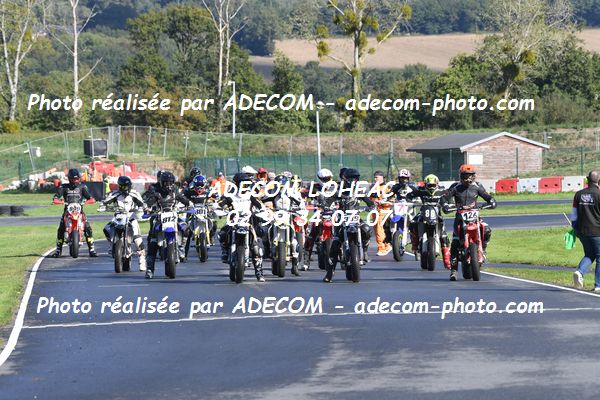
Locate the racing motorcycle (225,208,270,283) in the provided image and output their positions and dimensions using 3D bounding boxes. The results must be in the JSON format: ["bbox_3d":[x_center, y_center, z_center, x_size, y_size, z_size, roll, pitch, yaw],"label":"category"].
[{"bbox_3d":[-0.908,0.692,67.850,0.850,1.180,2.080,2,0,-3],"label":"racing motorcycle"}]

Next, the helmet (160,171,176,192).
[{"bbox_3d":[-2.094,-0.299,69.000,0.250,0.290,0.320,0,10,-8],"label":"helmet"}]

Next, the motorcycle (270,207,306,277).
[{"bbox_3d":[-0.296,0.656,69.300,0.780,1.130,2.050,0,0,-4],"label":"motorcycle"}]

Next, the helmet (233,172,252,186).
[{"bbox_3d":[-0.872,-0.281,65.700,0.260,0.280,0.340,0,1,-22],"label":"helmet"}]

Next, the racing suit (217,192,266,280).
[{"bbox_3d":[-0.913,0.565,67.600,0.800,1.400,0.750,0,0,-2],"label":"racing suit"}]

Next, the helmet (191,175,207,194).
[{"bbox_3d":[-1.939,-0.284,83.600,0.250,0.290,0.330,0,15,-3],"label":"helmet"}]

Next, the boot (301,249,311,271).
[{"bbox_3d":[0.100,1.038,74.600,0.140,0.360,0.290,0,0,20],"label":"boot"}]

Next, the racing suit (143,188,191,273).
[{"bbox_3d":[-2.092,0.501,67.900,0.750,1.410,0.750,0,0,-4],"label":"racing suit"}]

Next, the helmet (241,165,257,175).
[{"bbox_3d":[-0.891,-0.477,78.000,0.250,0.280,0.340,0,3,-38],"label":"helmet"}]

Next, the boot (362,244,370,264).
[{"bbox_3d":[1.036,0.841,67.500,0.130,0.330,0.290,0,0,-9],"label":"boot"}]

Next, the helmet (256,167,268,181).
[{"bbox_3d":[-0.766,-0.506,88.500,0.250,0.280,0.330,0,0,-2],"label":"helmet"}]

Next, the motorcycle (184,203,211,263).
[{"bbox_3d":[-1.952,0.657,85.000,0.800,1.170,2.050,0,0,-3],"label":"motorcycle"}]

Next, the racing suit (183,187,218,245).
[{"bbox_3d":[-1.947,0.411,84.800,0.700,1.320,0.680,0,0,2],"label":"racing suit"}]

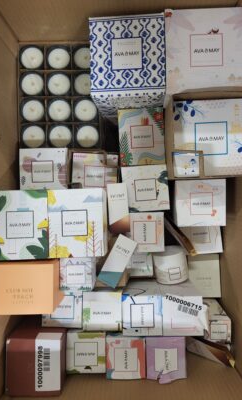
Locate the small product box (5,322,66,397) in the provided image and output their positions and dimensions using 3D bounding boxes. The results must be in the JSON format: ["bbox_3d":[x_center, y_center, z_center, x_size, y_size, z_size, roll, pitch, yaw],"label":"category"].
[{"bbox_3d":[-0.132,0.254,0.499,0.083,0.088,0.088,0,90,1],"label":"small product box"}]

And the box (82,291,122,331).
[{"bbox_3d":[-0.030,0.184,0.531,0.065,0.073,0.066,0,90,1],"label":"box"}]

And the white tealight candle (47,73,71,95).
[{"bbox_3d":[-0.117,-0.220,0.592,0.046,0.042,0.046,0,90,1],"label":"white tealight candle"}]

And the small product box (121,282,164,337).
[{"bbox_3d":[0.036,0.188,0.523,0.065,0.074,0.066,0,90,1],"label":"small product box"}]

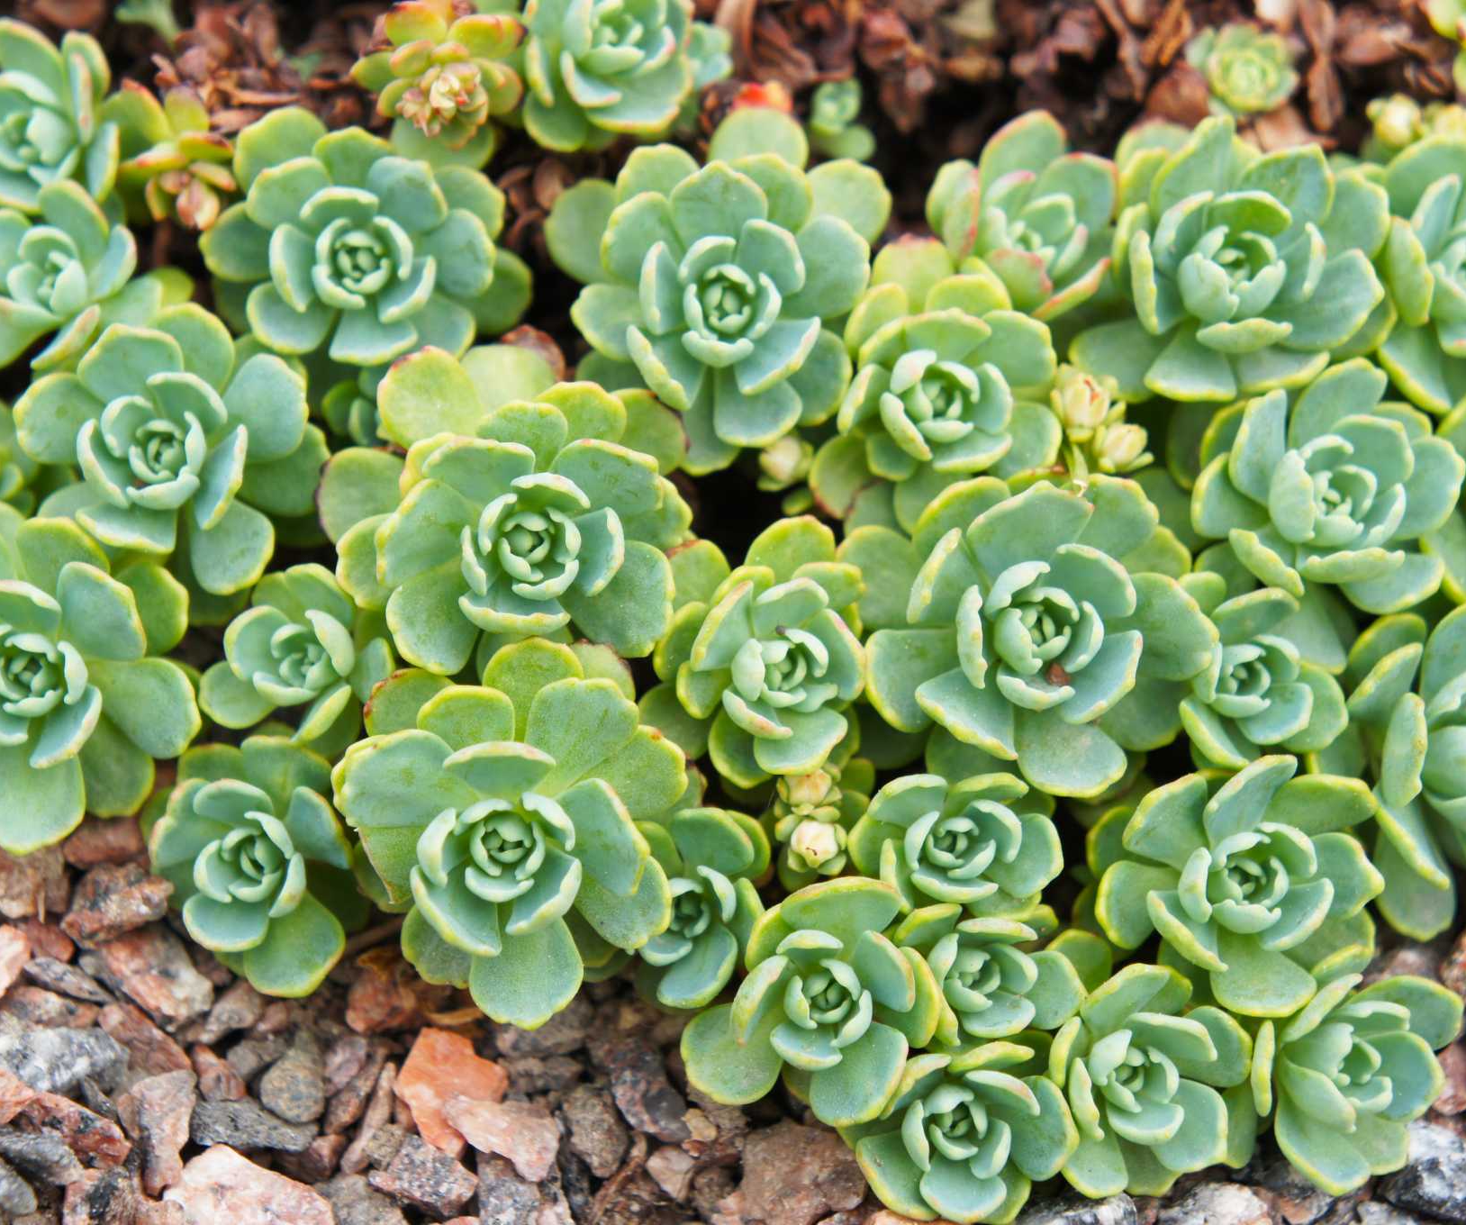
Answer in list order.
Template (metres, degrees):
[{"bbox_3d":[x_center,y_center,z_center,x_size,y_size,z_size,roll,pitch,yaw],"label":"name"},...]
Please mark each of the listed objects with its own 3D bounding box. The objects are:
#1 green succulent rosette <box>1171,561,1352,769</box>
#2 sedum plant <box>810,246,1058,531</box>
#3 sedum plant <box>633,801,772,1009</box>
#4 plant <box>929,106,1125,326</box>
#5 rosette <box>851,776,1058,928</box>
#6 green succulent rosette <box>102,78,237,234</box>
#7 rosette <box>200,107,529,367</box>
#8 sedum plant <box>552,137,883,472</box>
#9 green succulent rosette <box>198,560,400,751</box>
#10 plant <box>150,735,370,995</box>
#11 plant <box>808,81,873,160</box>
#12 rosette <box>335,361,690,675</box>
[{"bbox_3d":[0.075,0.008,0.593,0.025,0.013,0.026,0,50,0],"label":"green succulent rosette"},{"bbox_3d":[0.029,-0.034,0.628,0.038,0.018,0.040,0,50,0],"label":"sedum plant"},{"bbox_3d":[-0.005,0.038,0.536,0.020,0.014,0.024,0,50,0],"label":"sedum plant"},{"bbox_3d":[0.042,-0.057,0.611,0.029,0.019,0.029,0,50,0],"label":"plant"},{"bbox_3d":[0.029,0.031,0.535,0.027,0.014,0.026,0,50,0],"label":"rosette"},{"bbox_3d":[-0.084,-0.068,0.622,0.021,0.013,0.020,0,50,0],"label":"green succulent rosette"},{"bbox_3d":[-0.053,-0.053,0.603,0.047,0.022,0.044,0,50,0],"label":"rosette"},{"bbox_3d":[-0.002,-0.047,0.639,0.051,0.019,0.051,0,50,0],"label":"sedum plant"},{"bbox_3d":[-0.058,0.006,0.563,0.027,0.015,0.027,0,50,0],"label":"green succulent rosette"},{"bbox_3d":[-0.064,0.034,0.571,0.030,0.016,0.032,0,50,0],"label":"plant"},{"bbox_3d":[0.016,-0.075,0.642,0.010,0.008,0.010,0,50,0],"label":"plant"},{"bbox_3d":[-0.031,-0.014,0.612,0.052,0.018,0.047,0,50,0],"label":"rosette"}]

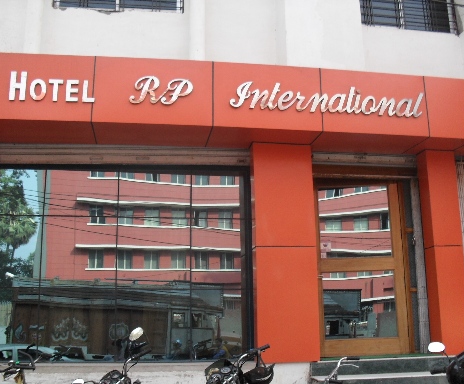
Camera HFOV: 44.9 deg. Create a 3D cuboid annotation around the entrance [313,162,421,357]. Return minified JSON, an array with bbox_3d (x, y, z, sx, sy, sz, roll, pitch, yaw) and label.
[{"bbox_3d":[1.609,0.764,6.623,1.306,2.250,0.250,1,-12,-10],"label":"entrance"}]

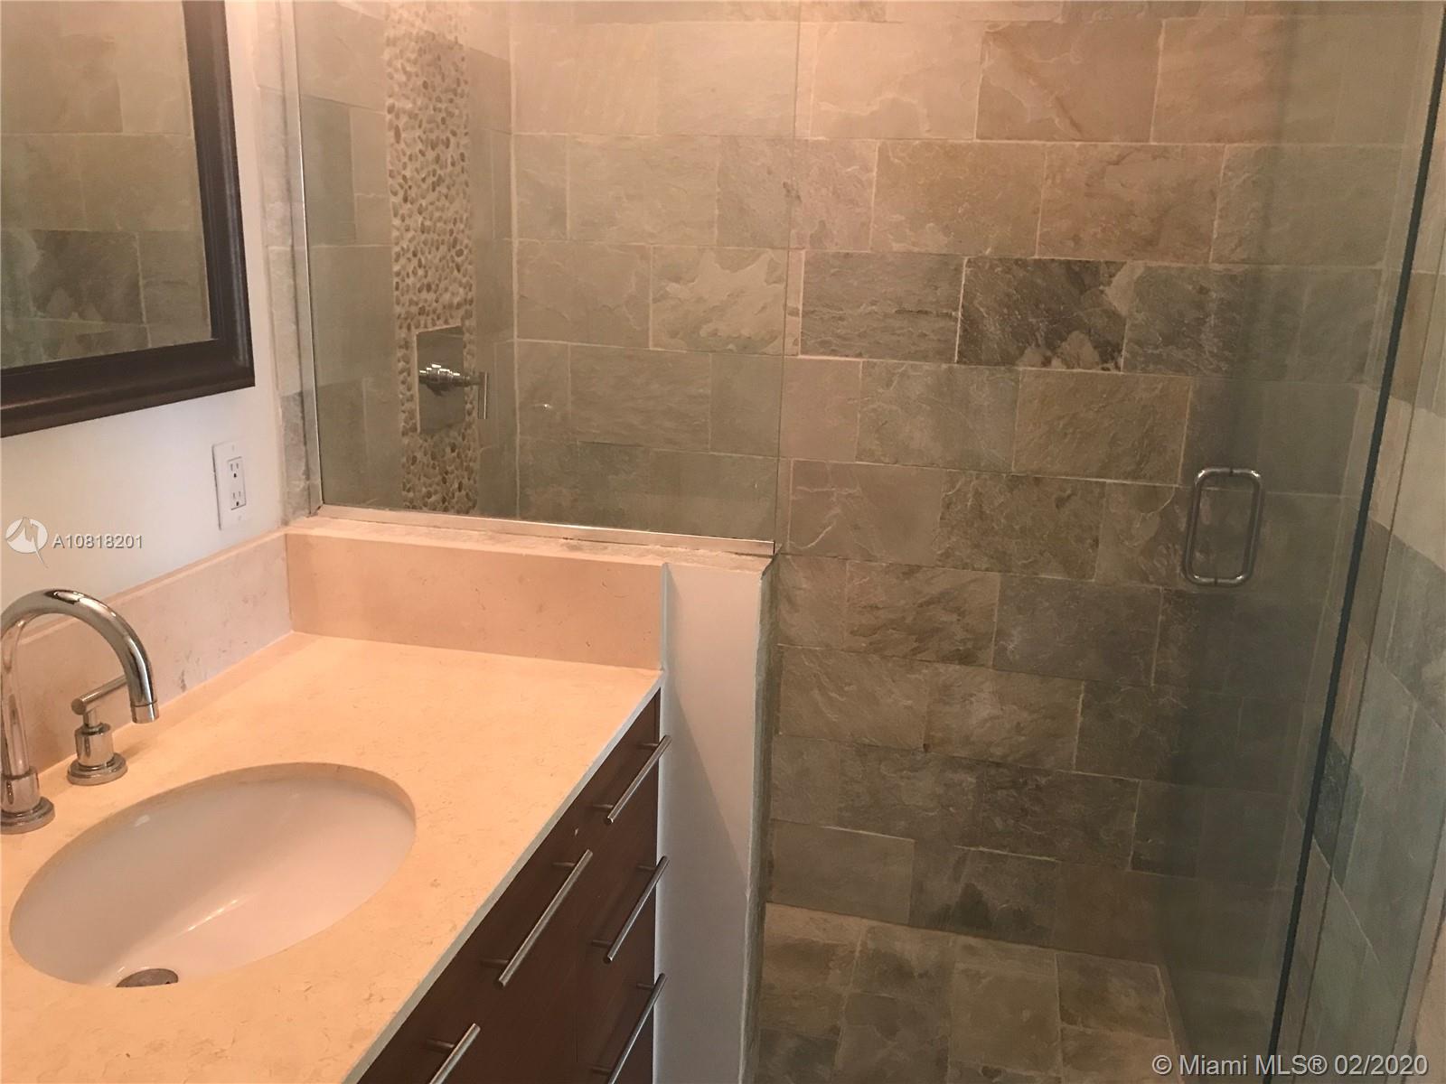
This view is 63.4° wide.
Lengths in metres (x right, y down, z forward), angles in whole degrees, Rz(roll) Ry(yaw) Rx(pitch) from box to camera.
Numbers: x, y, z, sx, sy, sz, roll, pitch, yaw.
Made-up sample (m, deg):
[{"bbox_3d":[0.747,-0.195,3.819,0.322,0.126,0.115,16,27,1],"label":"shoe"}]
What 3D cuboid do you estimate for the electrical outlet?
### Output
[{"bbox_3d":[-0.668,-0.080,1.599,0.008,0.116,0.070,5,15,12],"label":"electrical outlet"}]

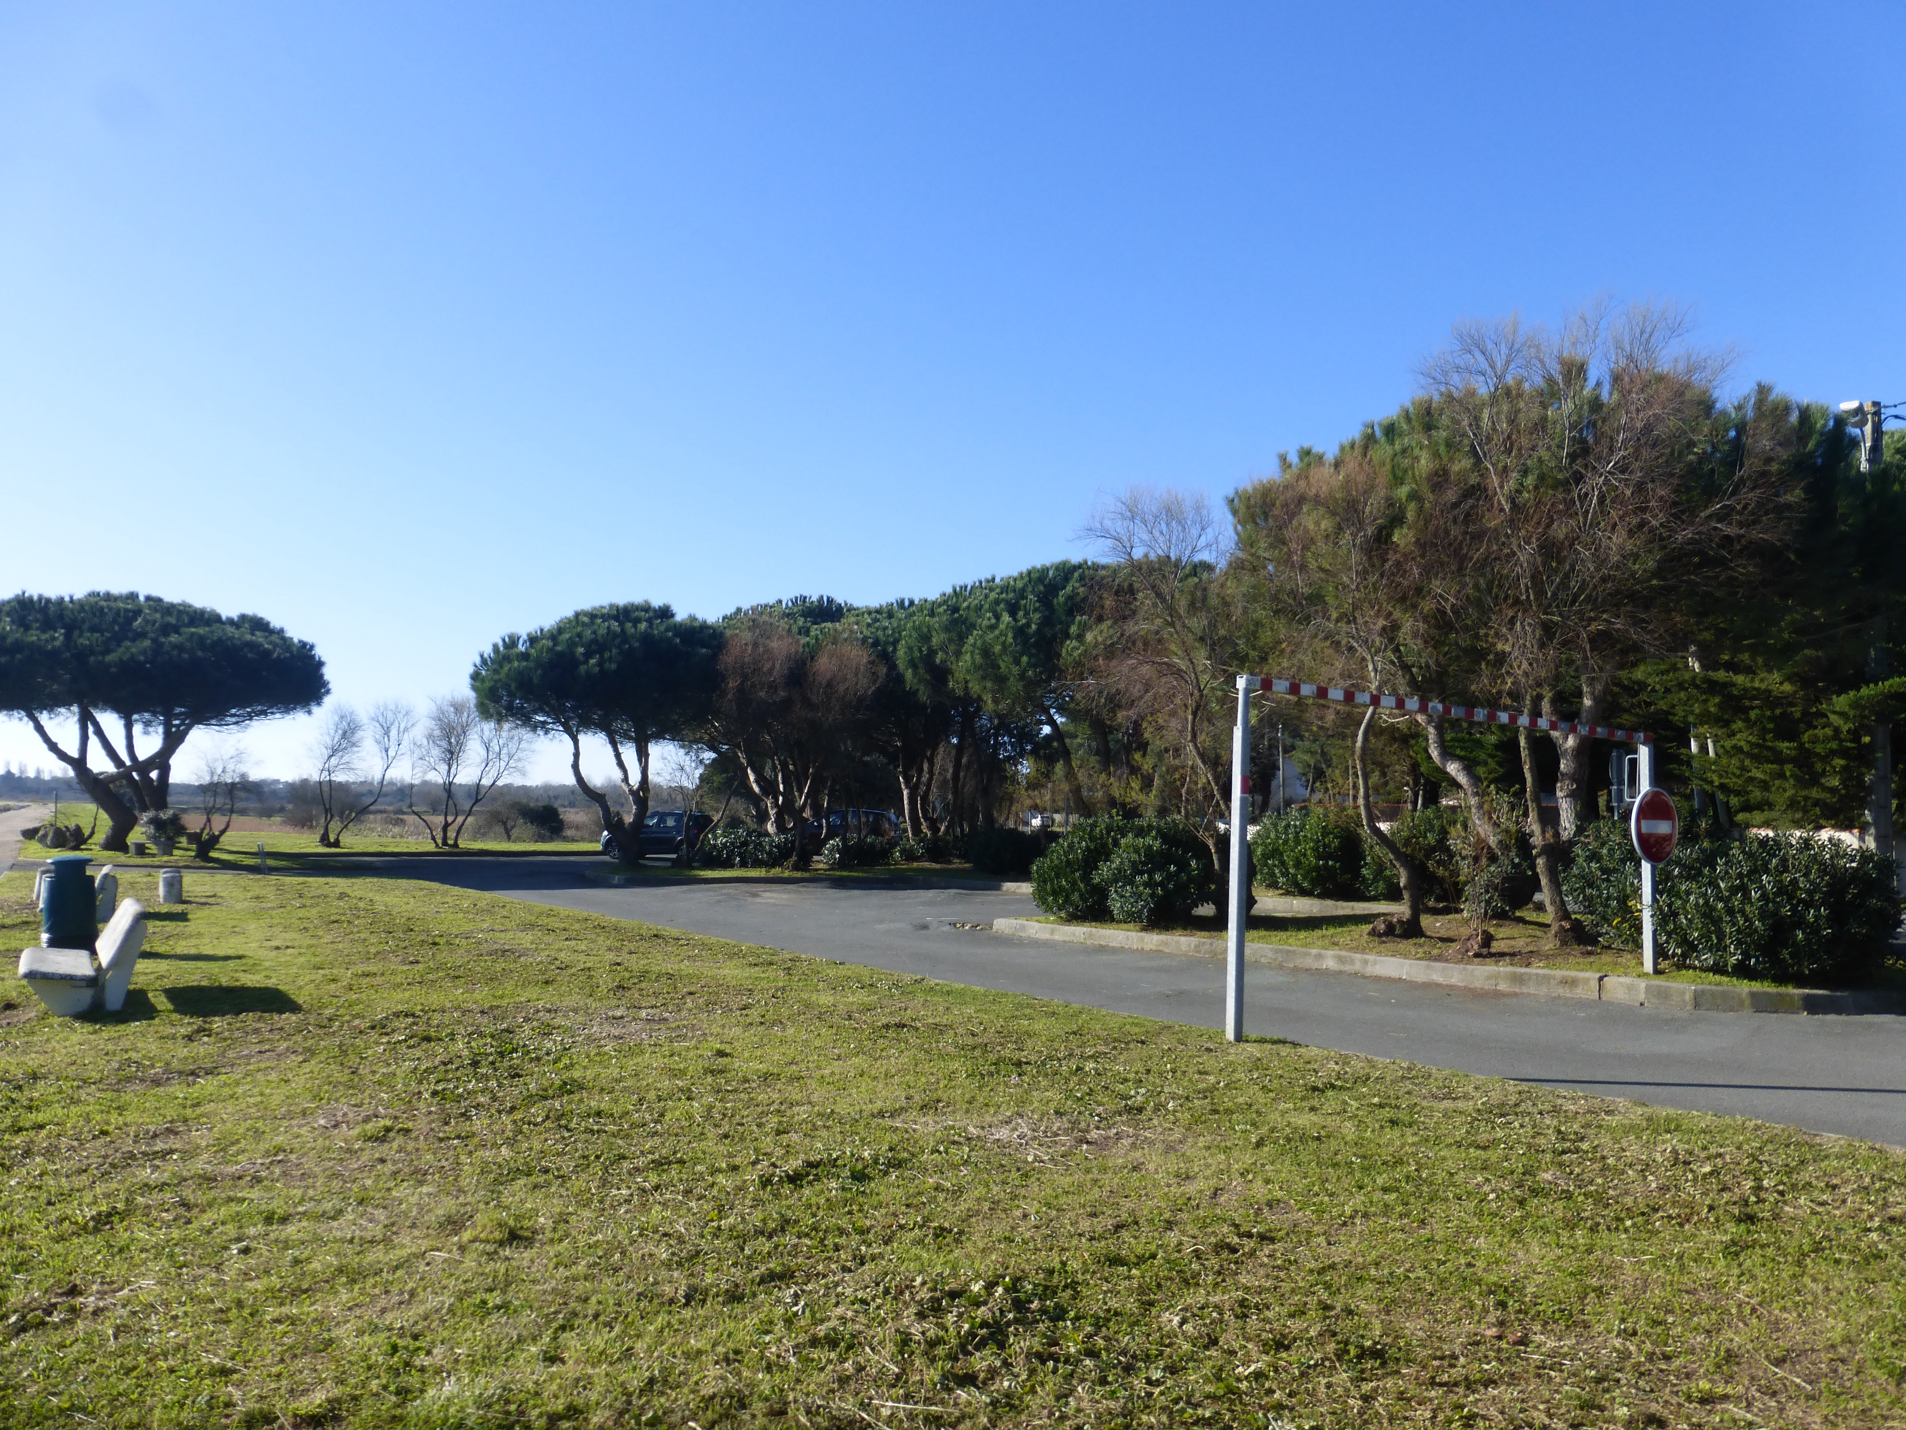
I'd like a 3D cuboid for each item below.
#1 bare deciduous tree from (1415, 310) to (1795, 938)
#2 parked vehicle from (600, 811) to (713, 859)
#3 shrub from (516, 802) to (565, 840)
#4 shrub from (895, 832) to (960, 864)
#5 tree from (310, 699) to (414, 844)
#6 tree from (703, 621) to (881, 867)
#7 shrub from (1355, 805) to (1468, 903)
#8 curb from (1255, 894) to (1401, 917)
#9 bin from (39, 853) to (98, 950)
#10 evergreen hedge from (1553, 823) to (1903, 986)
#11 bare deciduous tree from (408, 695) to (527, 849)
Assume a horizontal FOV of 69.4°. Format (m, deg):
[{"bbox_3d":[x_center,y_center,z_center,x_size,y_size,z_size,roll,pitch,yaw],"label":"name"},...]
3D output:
[{"bbox_3d":[6.576,-0.933,13.800,3.480,6.420,4.000,-1,-4,26],"label":"bare deciduous tree"},{"bbox_3d":[-11.037,4.493,51.400,4.300,1.670,1.820,0,-4,15],"label":"parked vehicle"},{"bbox_3d":[-22.774,5.878,76.000,2.600,2.140,2.600,2,-4,-17],"label":"shrub"},{"bbox_3d":[-0.696,3.719,38.029,1.800,0.880,1.500,0,-4,0],"label":"shrub"},{"bbox_3d":[-25.983,2.585,60.500,4.150,6.410,4.300,2,-4,-23],"label":"tree"},{"bbox_3d":[-4.122,0.852,36.513,4.400,6.400,4.200,0,-4,0],"label":"tree"},{"bbox_3d":[7.738,2.369,23.300,1.840,1.640,1.900,-1,-4,18],"label":"shrub"},{"bbox_3d":[4.981,2.580,18.607,0.200,0.210,2.200,4,-5,-44],"label":"curb"},{"bbox_3d":[-8.476,1.825,13.232,0.440,0.970,0.440,3,-4,-30],"label":"bin"},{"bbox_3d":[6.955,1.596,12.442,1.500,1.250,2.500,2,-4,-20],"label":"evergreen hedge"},{"bbox_3d":[-21.369,2.487,60.500,4.940,6.740,4.800,2,-4,-19],"label":"bare deciduous tree"}]

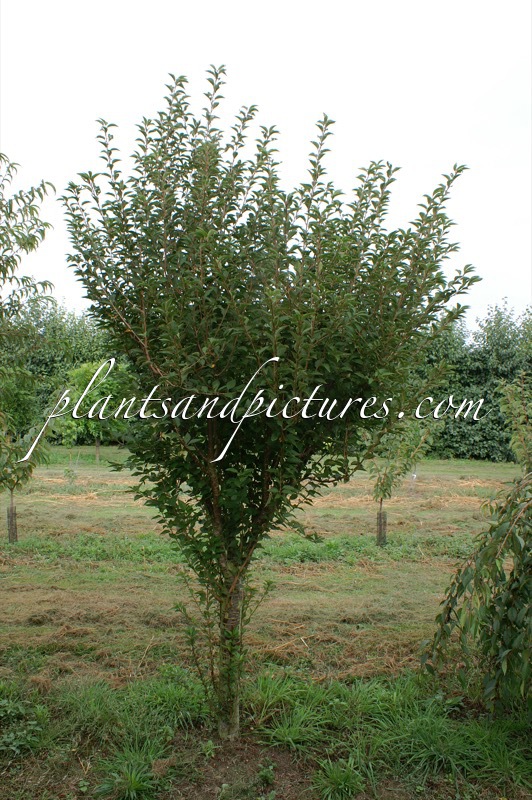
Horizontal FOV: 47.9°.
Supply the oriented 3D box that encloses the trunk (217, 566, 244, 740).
[{"bbox_3d":[-0.188,1.338,3.170,0.135,0.910,0.130,0,-3,0],"label":"trunk"}]

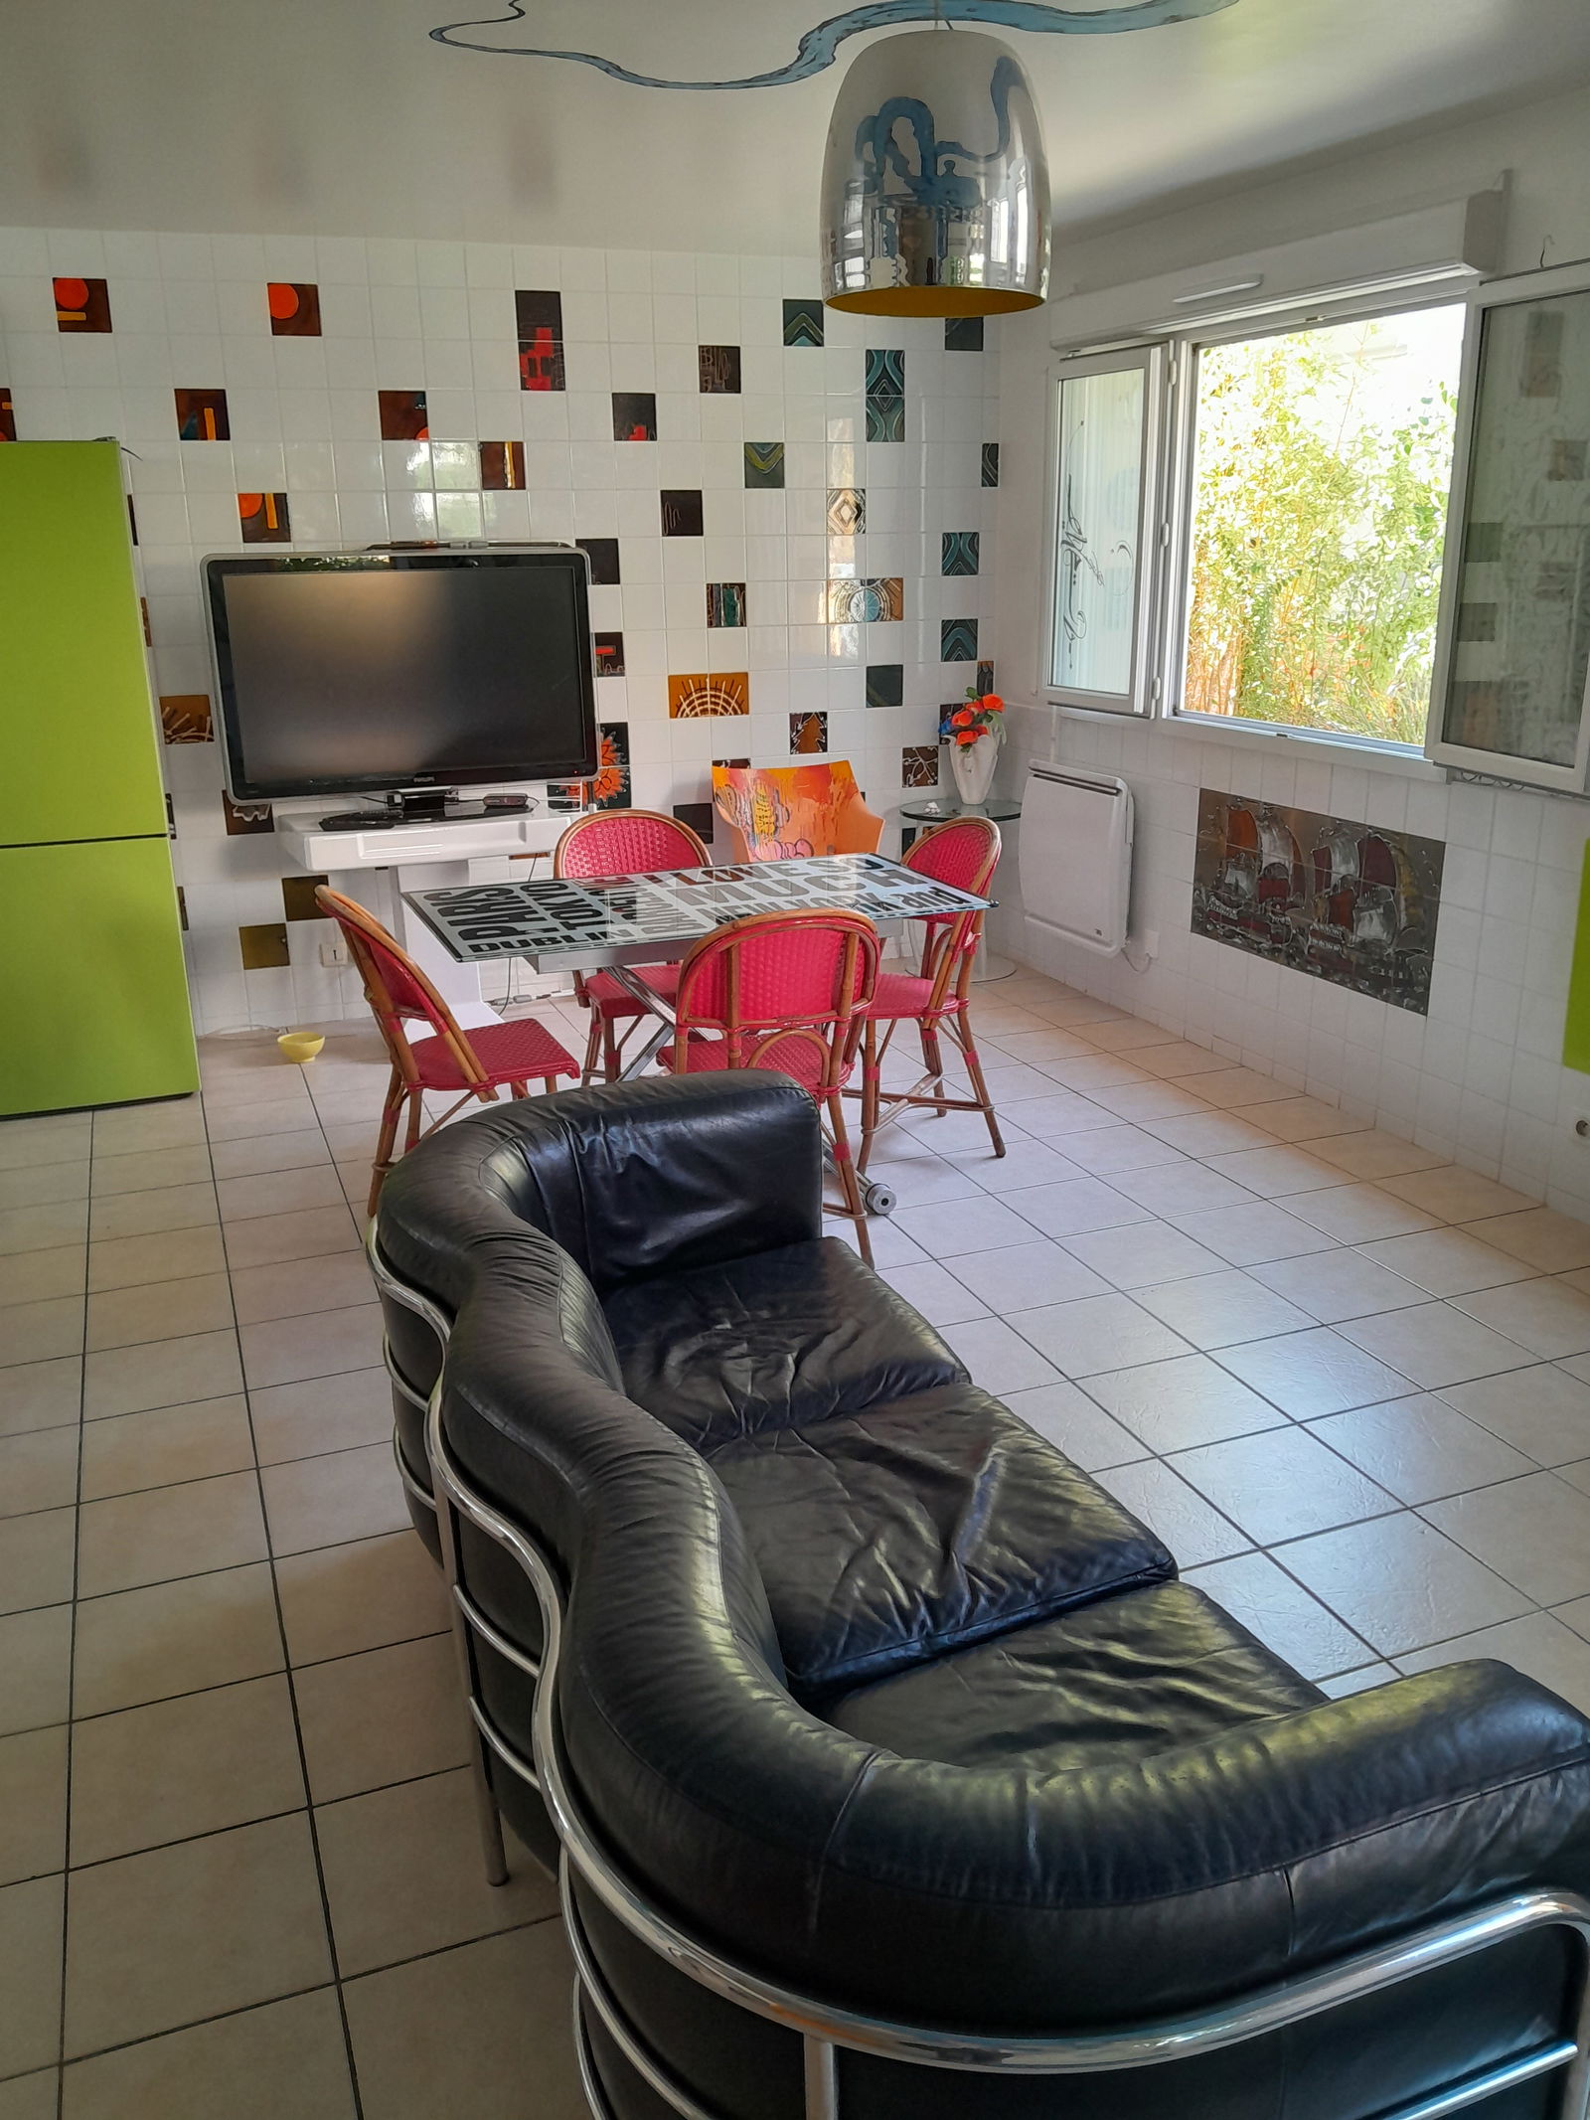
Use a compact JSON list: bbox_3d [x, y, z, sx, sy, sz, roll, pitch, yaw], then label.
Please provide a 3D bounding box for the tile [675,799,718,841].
[{"bbox_3d":[-0.366,-0.859,5.814,0.150,0.150,0.015,-8,19,-20],"label":"tile"}]

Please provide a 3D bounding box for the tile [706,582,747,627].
[{"bbox_3d":[-0.238,-1.610,5.644,0.150,0.150,0.012,-7,19,-18],"label":"tile"}]

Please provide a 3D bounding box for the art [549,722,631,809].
[{"bbox_3d":[-0.731,-1.031,5.640,0.303,0.303,0.012,-7,19,-18],"label":"art"}]

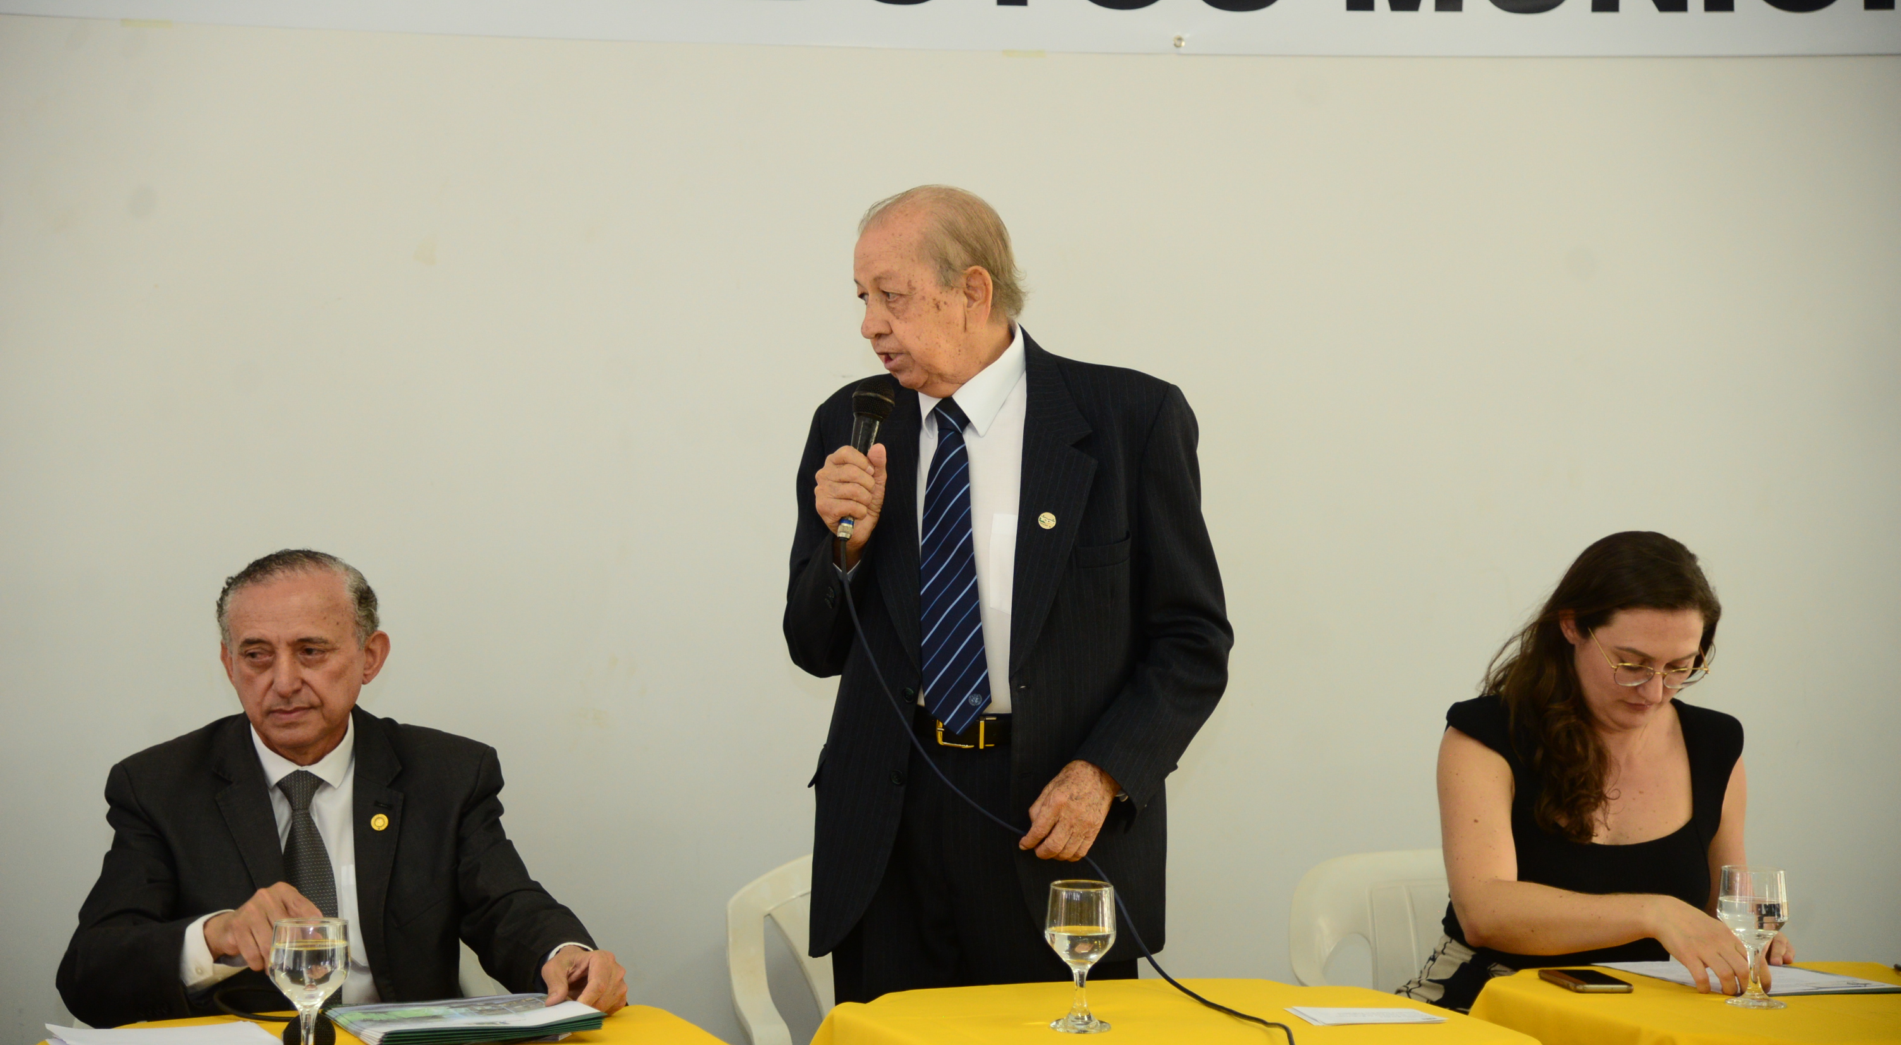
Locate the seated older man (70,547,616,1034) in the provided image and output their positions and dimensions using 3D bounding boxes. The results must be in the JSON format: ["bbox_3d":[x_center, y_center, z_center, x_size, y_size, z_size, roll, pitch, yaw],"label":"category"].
[{"bbox_3d":[-0.665,0.657,4.430,0.640,1.250,0.780,0,0,-10],"label":"seated older man"}]

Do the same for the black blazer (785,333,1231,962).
[{"bbox_3d":[0.068,0.152,4.770,0.550,0.760,0.380,0,0,22],"label":"black blazer"}]

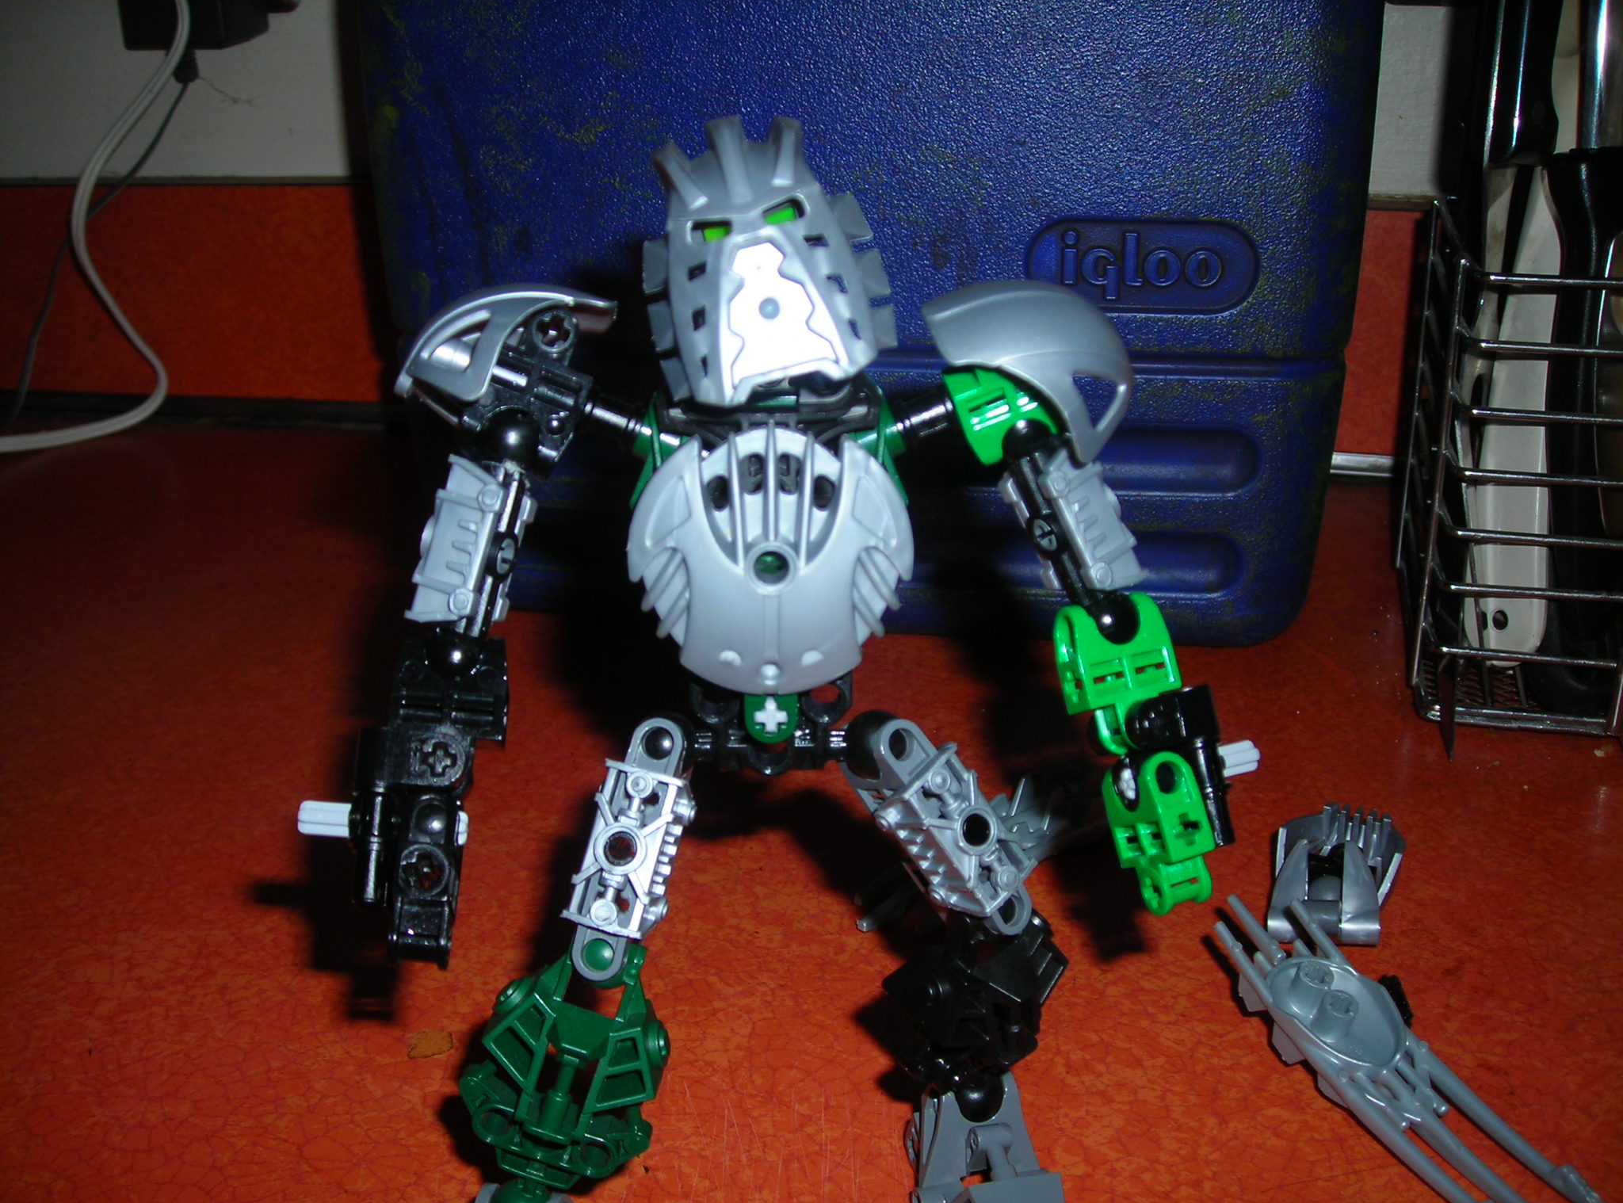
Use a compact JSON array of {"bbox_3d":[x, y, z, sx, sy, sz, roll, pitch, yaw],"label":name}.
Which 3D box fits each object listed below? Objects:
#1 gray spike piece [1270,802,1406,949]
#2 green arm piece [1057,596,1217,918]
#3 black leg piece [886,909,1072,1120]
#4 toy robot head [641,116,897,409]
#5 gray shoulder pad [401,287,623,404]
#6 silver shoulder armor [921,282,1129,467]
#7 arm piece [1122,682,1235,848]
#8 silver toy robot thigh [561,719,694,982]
[{"bbox_3d":[0.119,0.058,0.397,0.028,0.019,0.042,8,21,24],"label":"gray spike piece"},{"bbox_3d":[0.055,0.026,0.299,0.021,0.054,0.019,-14,21,3],"label":"green arm piece"},{"bbox_3d":[0.026,0.065,0.282,0.028,0.043,0.020,-7,31,-20],"label":"black leg piece"},{"bbox_3d":[-0.006,-0.050,0.261,0.034,0.041,0.030,-14,9,1],"label":"toy robot head"},{"bbox_3d":[-0.046,-0.038,0.268,0.034,0.017,0.023,-20,7,0],"label":"gray shoulder pad"},{"bbox_3d":[0.033,-0.036,0.268,0.034,0.021,0.023,31,15,-2],"label":"silver shoulder armor"},{"bbox_3d":[0.063,0.028,0.303,0.017,0.028,0.014,-13,20,2],"label":"arm piece"},{"bbox_3d":[-0.027,0.038,0.270,0.015,0.041,0.015,11,-6,9],"label":"silver toy robot thigh"}]

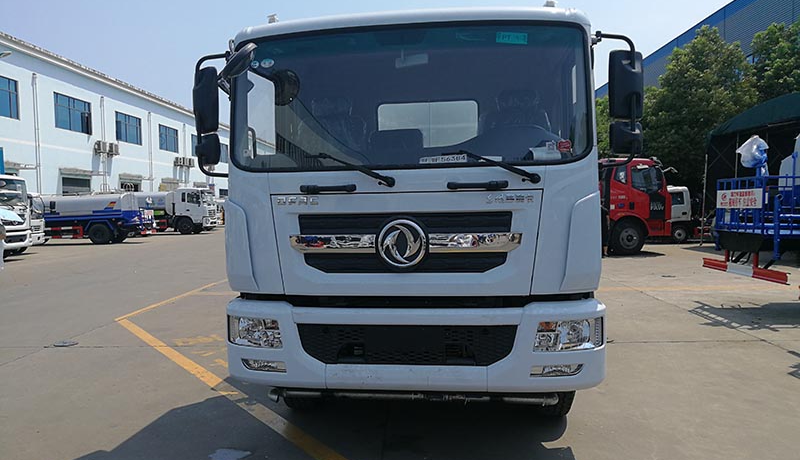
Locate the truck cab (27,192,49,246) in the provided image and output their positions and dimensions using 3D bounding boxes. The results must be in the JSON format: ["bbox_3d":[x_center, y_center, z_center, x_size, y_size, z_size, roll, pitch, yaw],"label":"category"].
[{"bbox_3d":[-15.258,-0.499,24.576,1.700,2.000,2.000,-1,3,7],"label":"truck cab"}]

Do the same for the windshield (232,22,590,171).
[{"bbox_3d":[0.049,-0.806,3.859,2.200,0.930,0.200,-1,-8,5],"label":"windshield"}]

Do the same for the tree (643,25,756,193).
[{"bbox_3d":[12.534,-4.096,26.001,5.300,8.700,5.300,-1,3,0],"label":"tree"}]

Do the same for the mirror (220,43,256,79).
[{"bbox_3d":[-1.002,-1.045,3.870,0.220,0.240,0.100,3,-36,51],"label":"mirror"}]

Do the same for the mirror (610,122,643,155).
[{"bbox_3d":[1.390,-0.568,3.830,0.190,0.200,0.110,-1,3,-5],"label":"mirror"}]

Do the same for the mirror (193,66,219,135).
[{"bbox_3d":[-1.247,-0.830,4.000,0.180,0.430,0.100,1,3,27],"label":"mirror"}]

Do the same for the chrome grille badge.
[{"bbox_3d":[0.017,0.080,3.686,0.290,0.290,0.050,-1,3,5],"label":"chrome grille badge"}]

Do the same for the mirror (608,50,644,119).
[{"bbox_3d":[1.384,-0.887,3.830,0.200,0.420,0.110,-1,3,-5],"label":"mirror"}]

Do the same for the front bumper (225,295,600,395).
[{"bbox_3d":[0.069,0.682,3.883,2.320,0.575,0.420,-1,3,5],"label":"front bumper"}]

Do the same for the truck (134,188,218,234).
[{"bbox_3d":[-15.119,-1.211,37.141,7.600,2.750,2.400,-1,3,2],"label":"truck"}]

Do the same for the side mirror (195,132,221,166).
[{"bbox_3d":[-1.234,-0.516,4.000,0.180,0.210,0.100,1,3,27],"label":"side mirror"}]

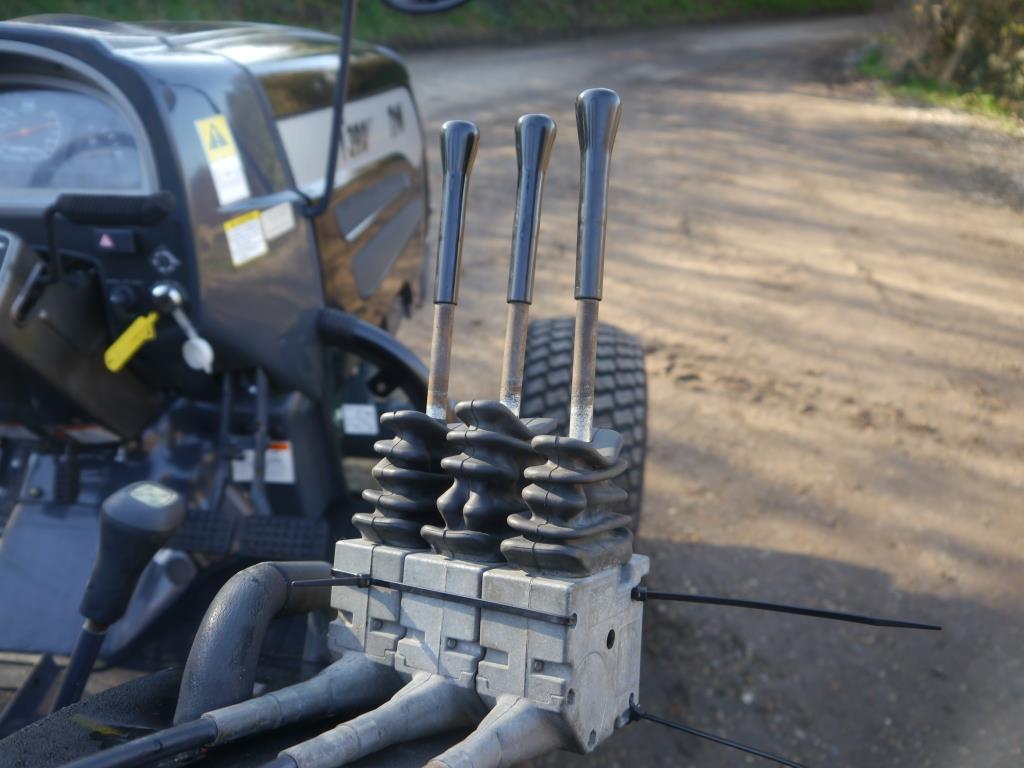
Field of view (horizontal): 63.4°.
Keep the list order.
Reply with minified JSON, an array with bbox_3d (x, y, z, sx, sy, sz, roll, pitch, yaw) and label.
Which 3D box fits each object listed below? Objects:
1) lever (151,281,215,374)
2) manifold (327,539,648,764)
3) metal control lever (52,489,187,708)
[{"bbox_3d":[-0.366,-0.063,0.920,0.034,0.110,0.033,-14,23,16],"label":"lever"},{"bbox_3d":[-0.012,0.118,0.410,0.131,0.074,0.088,4,-1,30],"label":"manifold"},{"bbox_3d":[-0.275,0.148,0.570,0.047,0.175,0.047,23,6,-2],"label":"metal control lever"}]

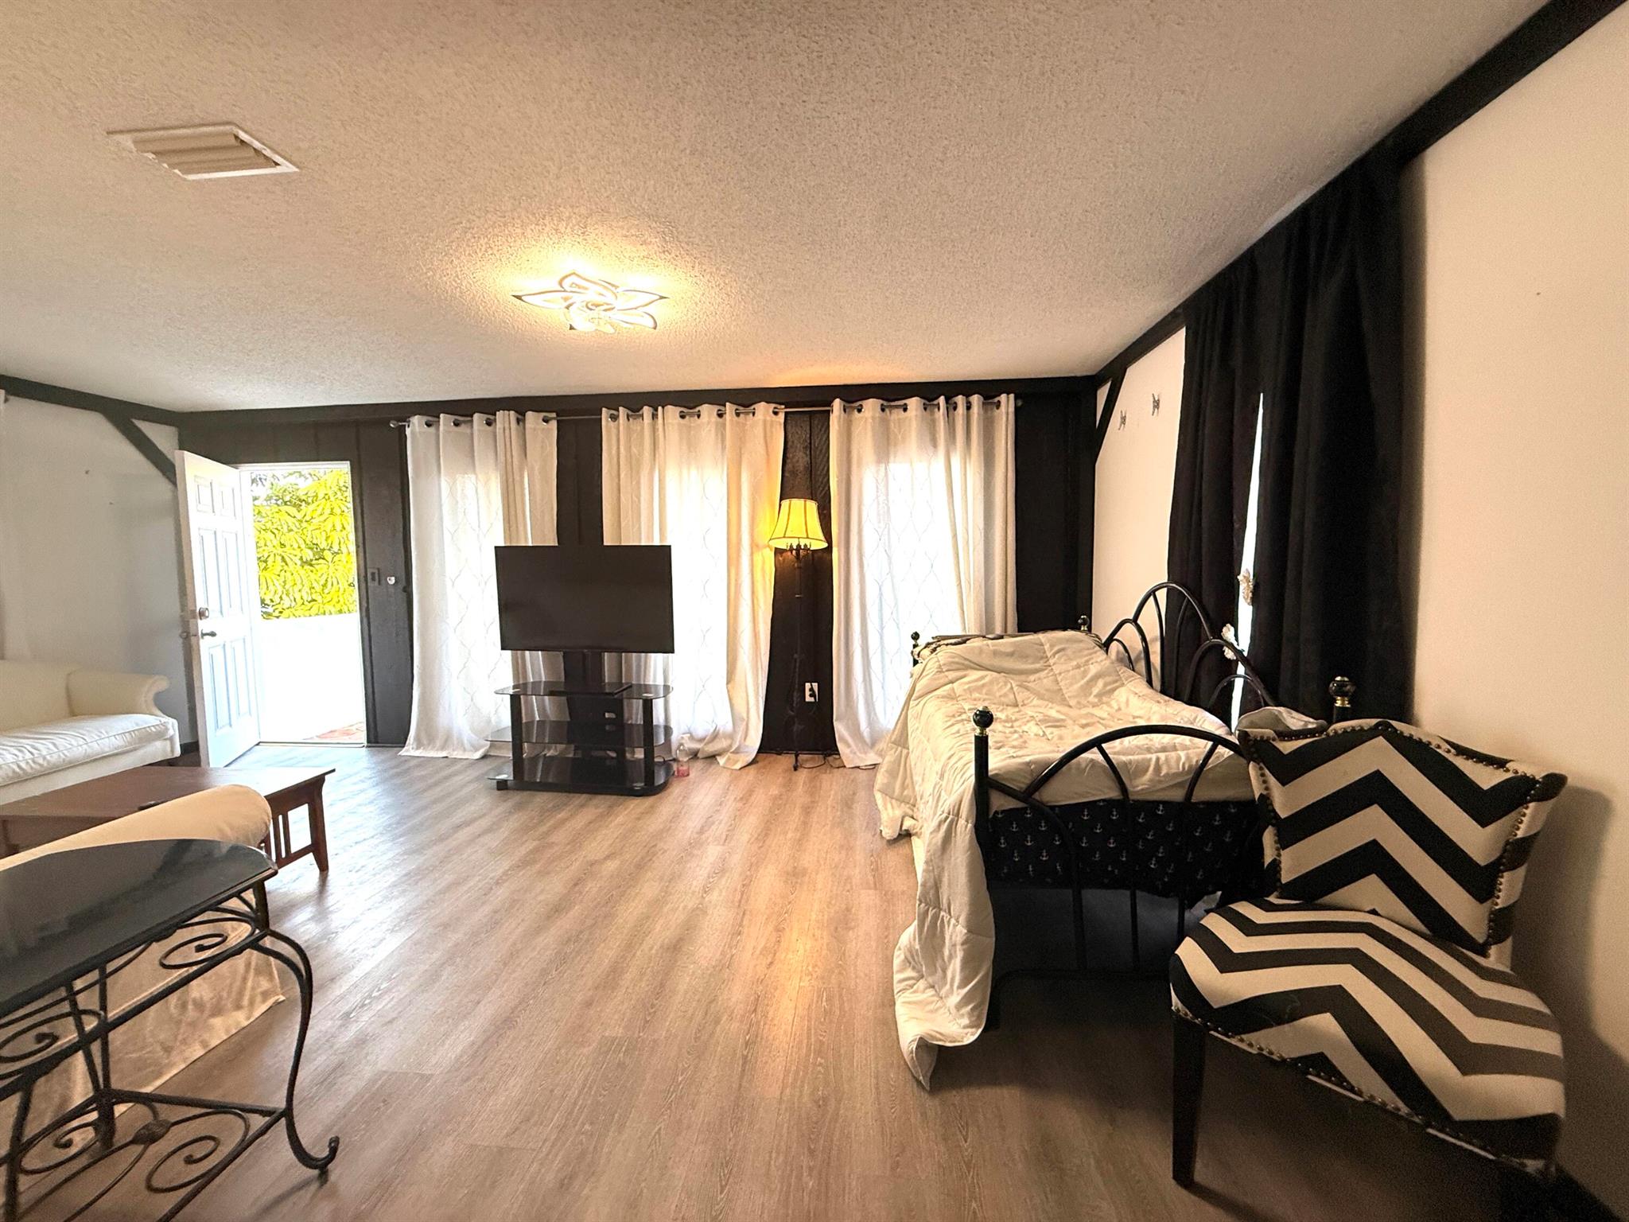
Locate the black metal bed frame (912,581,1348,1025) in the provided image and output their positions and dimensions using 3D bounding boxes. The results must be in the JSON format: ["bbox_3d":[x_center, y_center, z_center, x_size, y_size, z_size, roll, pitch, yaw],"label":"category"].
[{"bbox_3d":[0.983,0.477,2.739,0.970,1.190,2.050,-1,4,4],"label":"black metal bed frame"}]

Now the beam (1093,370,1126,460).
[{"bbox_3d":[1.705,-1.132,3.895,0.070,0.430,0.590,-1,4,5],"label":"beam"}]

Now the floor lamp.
[{"bbox_3d":[-0.093,0.138,4.201,0.370,1.700,0.370,-1,4,5],"label":"floor lamp"}]

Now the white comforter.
[{"bbox_3d":[0.807,0.617,2.653,1.080,0.910,2.170,-1,4,5],"label":"white comforter"}]

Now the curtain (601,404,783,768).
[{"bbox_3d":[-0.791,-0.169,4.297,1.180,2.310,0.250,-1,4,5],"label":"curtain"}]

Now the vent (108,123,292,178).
[{"bbox_3d":[-1.676,-1.263,1.825,0.357,0.030,0.210,-1,4,5],"label":"vent"}]

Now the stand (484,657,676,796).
[{"bbox_3d":[-1.384,0.622,3.949,1.030,0.810,0.450,0,4,10],"label":"stand"}]

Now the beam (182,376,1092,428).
[{"bbox_3d":[-1.372,-1.399,4.394,6.300,0.105,0.080,-1,4,5],"label":"beam"}]

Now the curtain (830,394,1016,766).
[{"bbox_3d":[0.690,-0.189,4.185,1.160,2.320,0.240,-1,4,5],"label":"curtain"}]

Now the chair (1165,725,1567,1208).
[{"bbox_3d":[1.124,0.720,1.377,0.540,0.895,0.620,3,6,44],"label":"chair"}]

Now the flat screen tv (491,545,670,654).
[{"bbox_3d":[-1.343,-0.070,3.857,1.090,0.625,0.070,0,4,10],"label":"flat screen tv"}]

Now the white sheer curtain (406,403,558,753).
[{"bbox_3d":[-2.243,-0.162,4.457,1.090,2.320,0.200,-1,4,5],"label":"white sheer curtain"}]

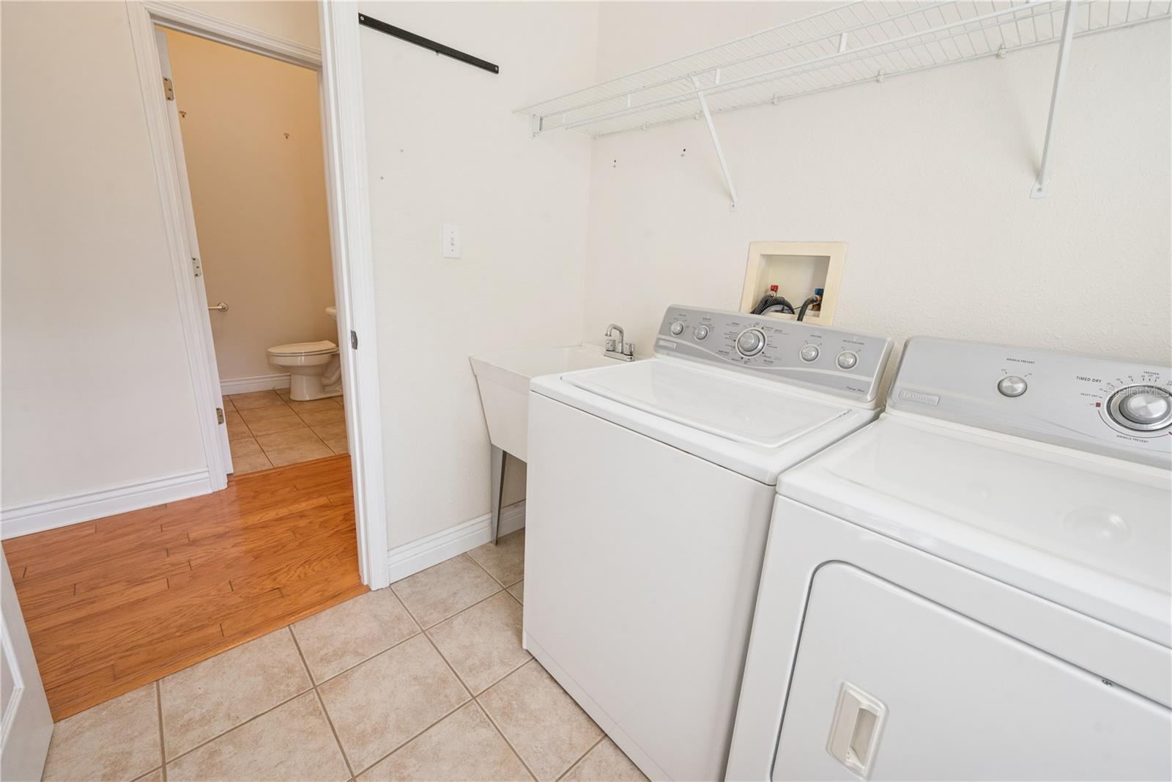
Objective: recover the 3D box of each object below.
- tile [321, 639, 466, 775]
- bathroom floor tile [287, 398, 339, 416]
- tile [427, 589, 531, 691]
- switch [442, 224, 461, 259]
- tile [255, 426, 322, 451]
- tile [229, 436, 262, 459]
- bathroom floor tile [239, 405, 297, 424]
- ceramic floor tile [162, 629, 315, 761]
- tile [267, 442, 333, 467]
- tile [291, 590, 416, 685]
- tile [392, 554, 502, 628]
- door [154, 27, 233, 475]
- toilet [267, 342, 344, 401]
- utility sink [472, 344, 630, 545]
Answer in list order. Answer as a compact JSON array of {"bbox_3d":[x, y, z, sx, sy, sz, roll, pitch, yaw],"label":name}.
[{"bbox_3d":[-0.541,0.859,1.291,0.313,0.010,0.313,-11,21,-43],"label":"tile"},{"bbox_3d":[-2.206,0.129,3.712,0.322,0.010,0.322,-11,21,-43],"label":"bathroom floor tile"},{"bbox_3d":[-0.310,0.814,1.507,0.313,0.010,0.313,-11,21,-43],"label":"tile"},{"bbox_3d":[-0.465,-0.519,1.580,0.070,0.114,0.015,-11,21,-43],"label":"switch"},{"bbox_3d":[-1.933,0.320,2.973,0.313,0.010,0.313,-11,21,-43],"label":"tile"},{"bbox_3d":[-2.164,0.365,2.757,0.313,0.010,0.313,-11,21,-43],"label":"tile"},{"bbox_3d":[-2.441,0.174,3.489,0.322,0.010,0.322,-11,21,-43],"label":"bathroom floor tile"},{"bbox_3d":[-1.011,0.854,1.321,0.322,0.010,0.304,-11,21,-43],"label":"ceramic floor tile"},{"bbox_3d":[-1.776,0.396,2.831,0.322,0.010,0.281,-11,21,-43],"label":"tile"},{"bbox_3d":[-0.774,0.810,1.543,0.322,0.010,0.299,-11,21,-43],"label":"tile"},{"bbox_3d":[-0.535,0.765,1.764,0.322,0.010,0.292,-11,21,-43],"label":"tile"},{"bbox_3d":[-2.071,-0.602,2.371,0.610,2.030,0.035,16,20,40],"label":"door"},{"bbox_3d":[-2.283,-0.319,3.932,0.740,0.730,0.440,-11,21,-43],"label":"toilet"},{"bbox_3d":[-0.053,0.294,1.846,0.593,0.842,0.581,-11,21,-43],"label":"utility sink"}]

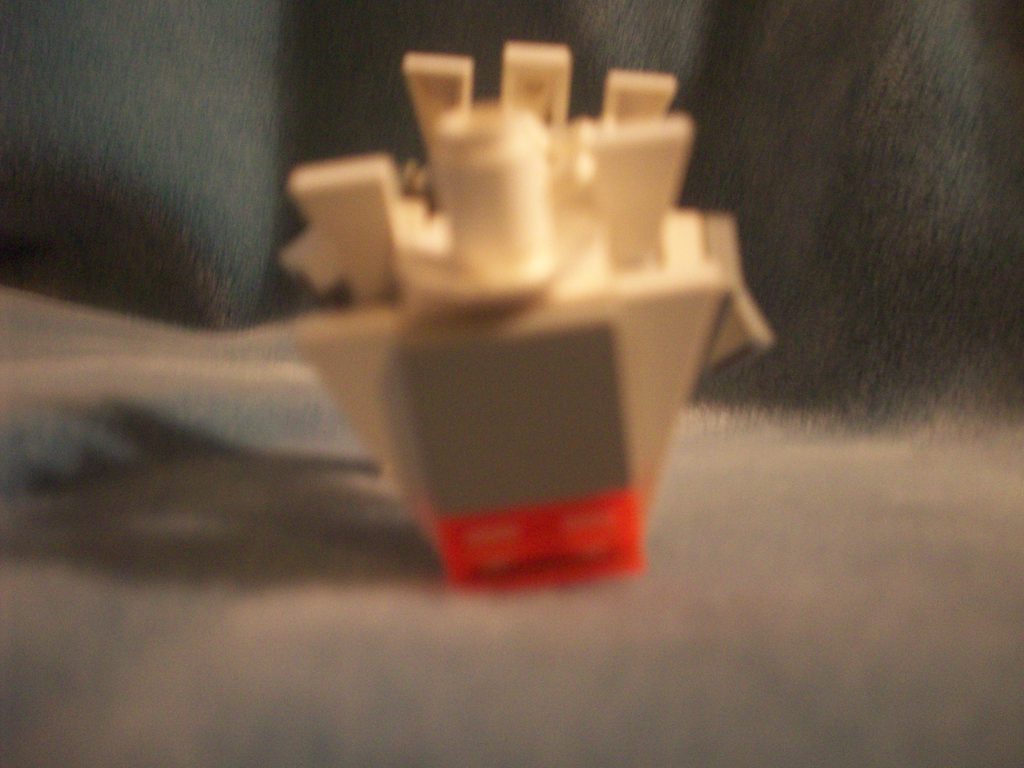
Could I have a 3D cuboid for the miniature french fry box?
[{"bbox_3d":[0.003,-0.011,0.145,0.061,0.060,0.049,-5,23,5],"label":"miniature french fry box"}]

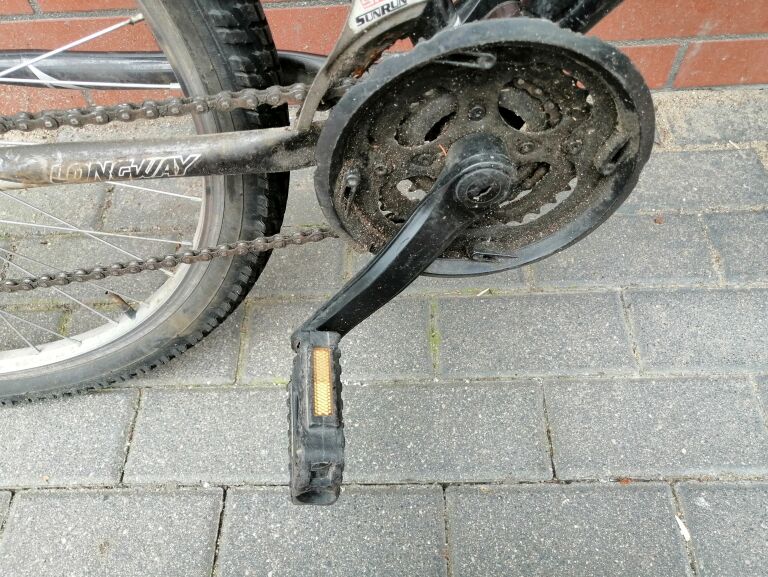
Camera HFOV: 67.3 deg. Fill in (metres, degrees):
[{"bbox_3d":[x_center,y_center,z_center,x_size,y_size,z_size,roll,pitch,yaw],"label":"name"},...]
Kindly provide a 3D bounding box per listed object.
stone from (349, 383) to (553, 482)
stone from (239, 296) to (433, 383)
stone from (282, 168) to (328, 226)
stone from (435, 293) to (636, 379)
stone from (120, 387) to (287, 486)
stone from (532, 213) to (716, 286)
[{"bbox_3d":[0.056,0.151,0.574,0.197,0.066,0.097,-2,58,3],"label":"stone"},{"bbox_3d":[-0.047,0.069,0.631,0.197,0.066,0.097,-2,58,3],"label":"stone"},{"bbox_3d":[-0.043,-0.101,0.735,0.197,0.066,0.097,-2,58,3],"label":"stone"},{"bbox_3d":[0.153,0.063,0.622,0.197,0.066,0.097,-2,58,3],"label":"stone"},{"bbox_3d":[-0.143,0.157,0.583,0.197,0.066,0.097,-2,58,3],"label":"stone"},{"bbox_3d":[0.261,-0.025,0.669,0.197,0.066,0.097,-2,58,3],"label":"stone"}]

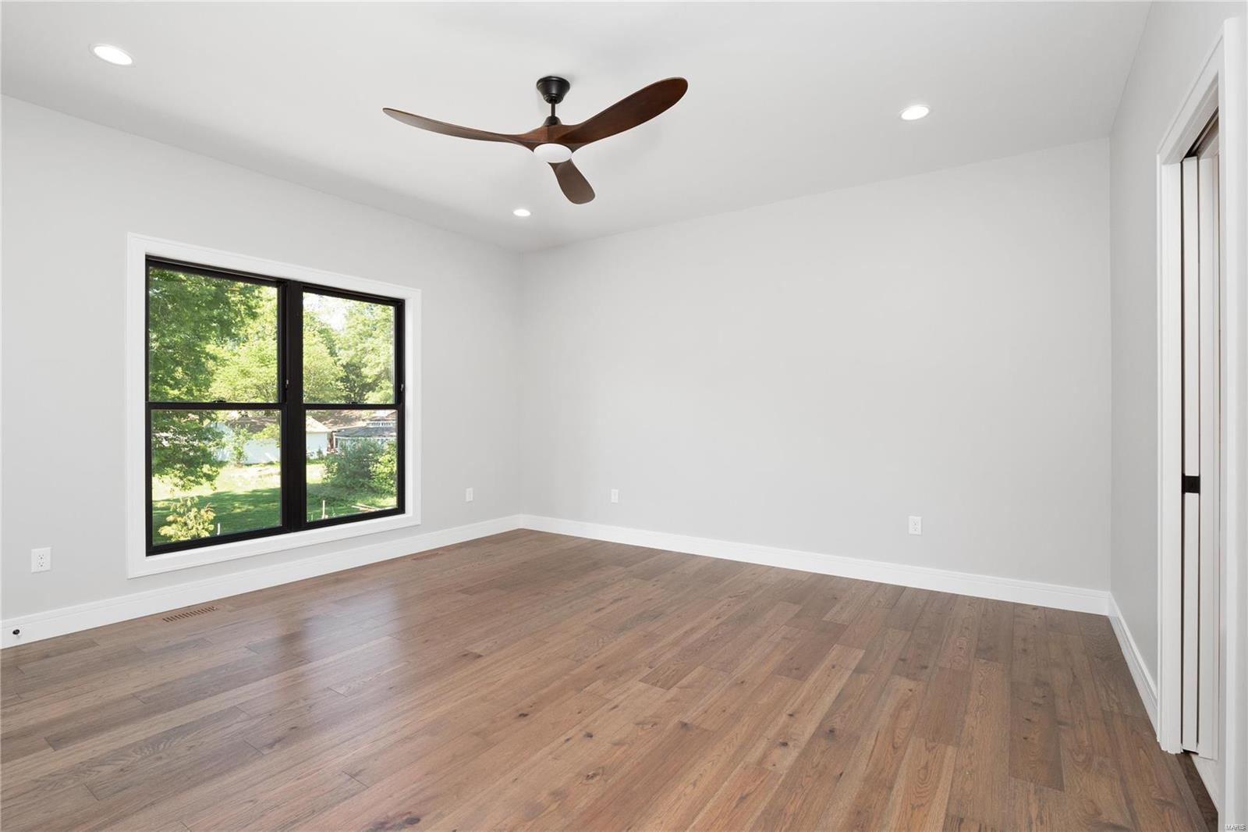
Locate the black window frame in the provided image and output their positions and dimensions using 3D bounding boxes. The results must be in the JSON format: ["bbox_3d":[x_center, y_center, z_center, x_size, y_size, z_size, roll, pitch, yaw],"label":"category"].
[{"bbox_3d":[-2.292,-0.066,3.866,0.090,1.735,1.635,0,1,36],"label":"black window frame"}]

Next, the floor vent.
[{"bbox_3d":[-2.482,1.143,3.192,0.090,0.010,0.263,0,1,36],"label":"floor vent"}]

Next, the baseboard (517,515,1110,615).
[{"bbox_3d":[0.872,1.057,4.343,4.462,0.144,0.017,0,1,32],"label":"baseboard"}]

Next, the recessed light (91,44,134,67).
[{"bbox_3d":[-2.241,-1.587,2.429,0.147,0.020,0.147,0,1,36],"label":"recessed light"}]

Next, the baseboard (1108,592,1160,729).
[{"bbox_3d":[2.353,1.074,2.576,0.017,0.144,1.412,0,1,36],"label":"baseboard"}]

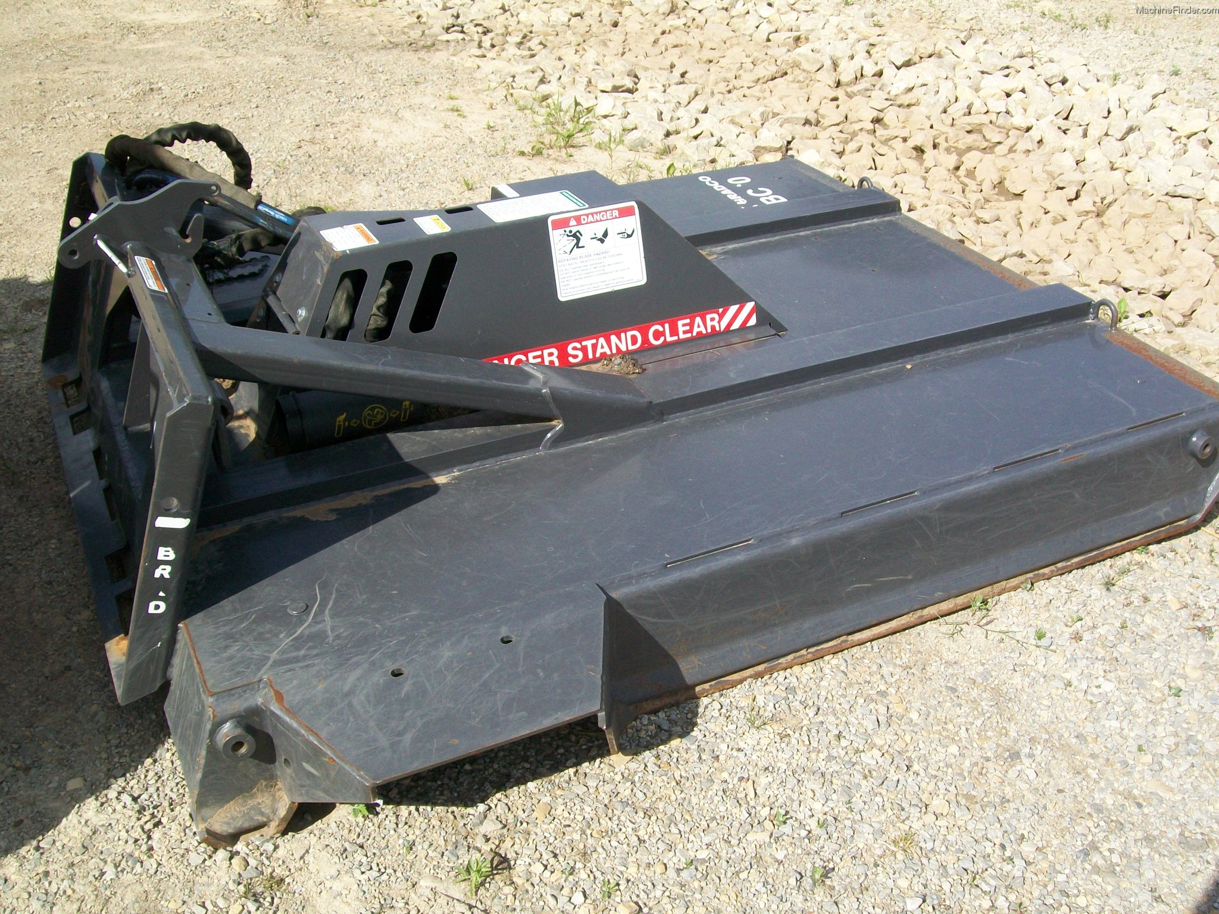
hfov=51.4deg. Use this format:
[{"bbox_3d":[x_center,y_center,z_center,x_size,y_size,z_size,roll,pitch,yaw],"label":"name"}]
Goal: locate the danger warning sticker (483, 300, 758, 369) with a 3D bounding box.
[{"bbox_3d":[-0.011,-0.209,2.402,0.680,0.046,0.004,-14,18,-22],"label":"danger warning sticker"}]

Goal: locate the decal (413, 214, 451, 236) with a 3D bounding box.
[{"bbox_3d":[-0.315,-0.415,2.266,0.046,0.004,0.081,-14,35,-22],"label":"decal"}]

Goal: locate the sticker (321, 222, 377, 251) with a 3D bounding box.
[{"bbox_3d":[-0.452,-0.383,2.209,0.078,0.004,0.099,-14,35,-22],"label":"sticker"}]

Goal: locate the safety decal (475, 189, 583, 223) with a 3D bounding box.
[{"bbox_3d":[-0.140,-0.465,2.350,0.188,0.004,0.096,-14,35,-22],"label":"safety decal"}]

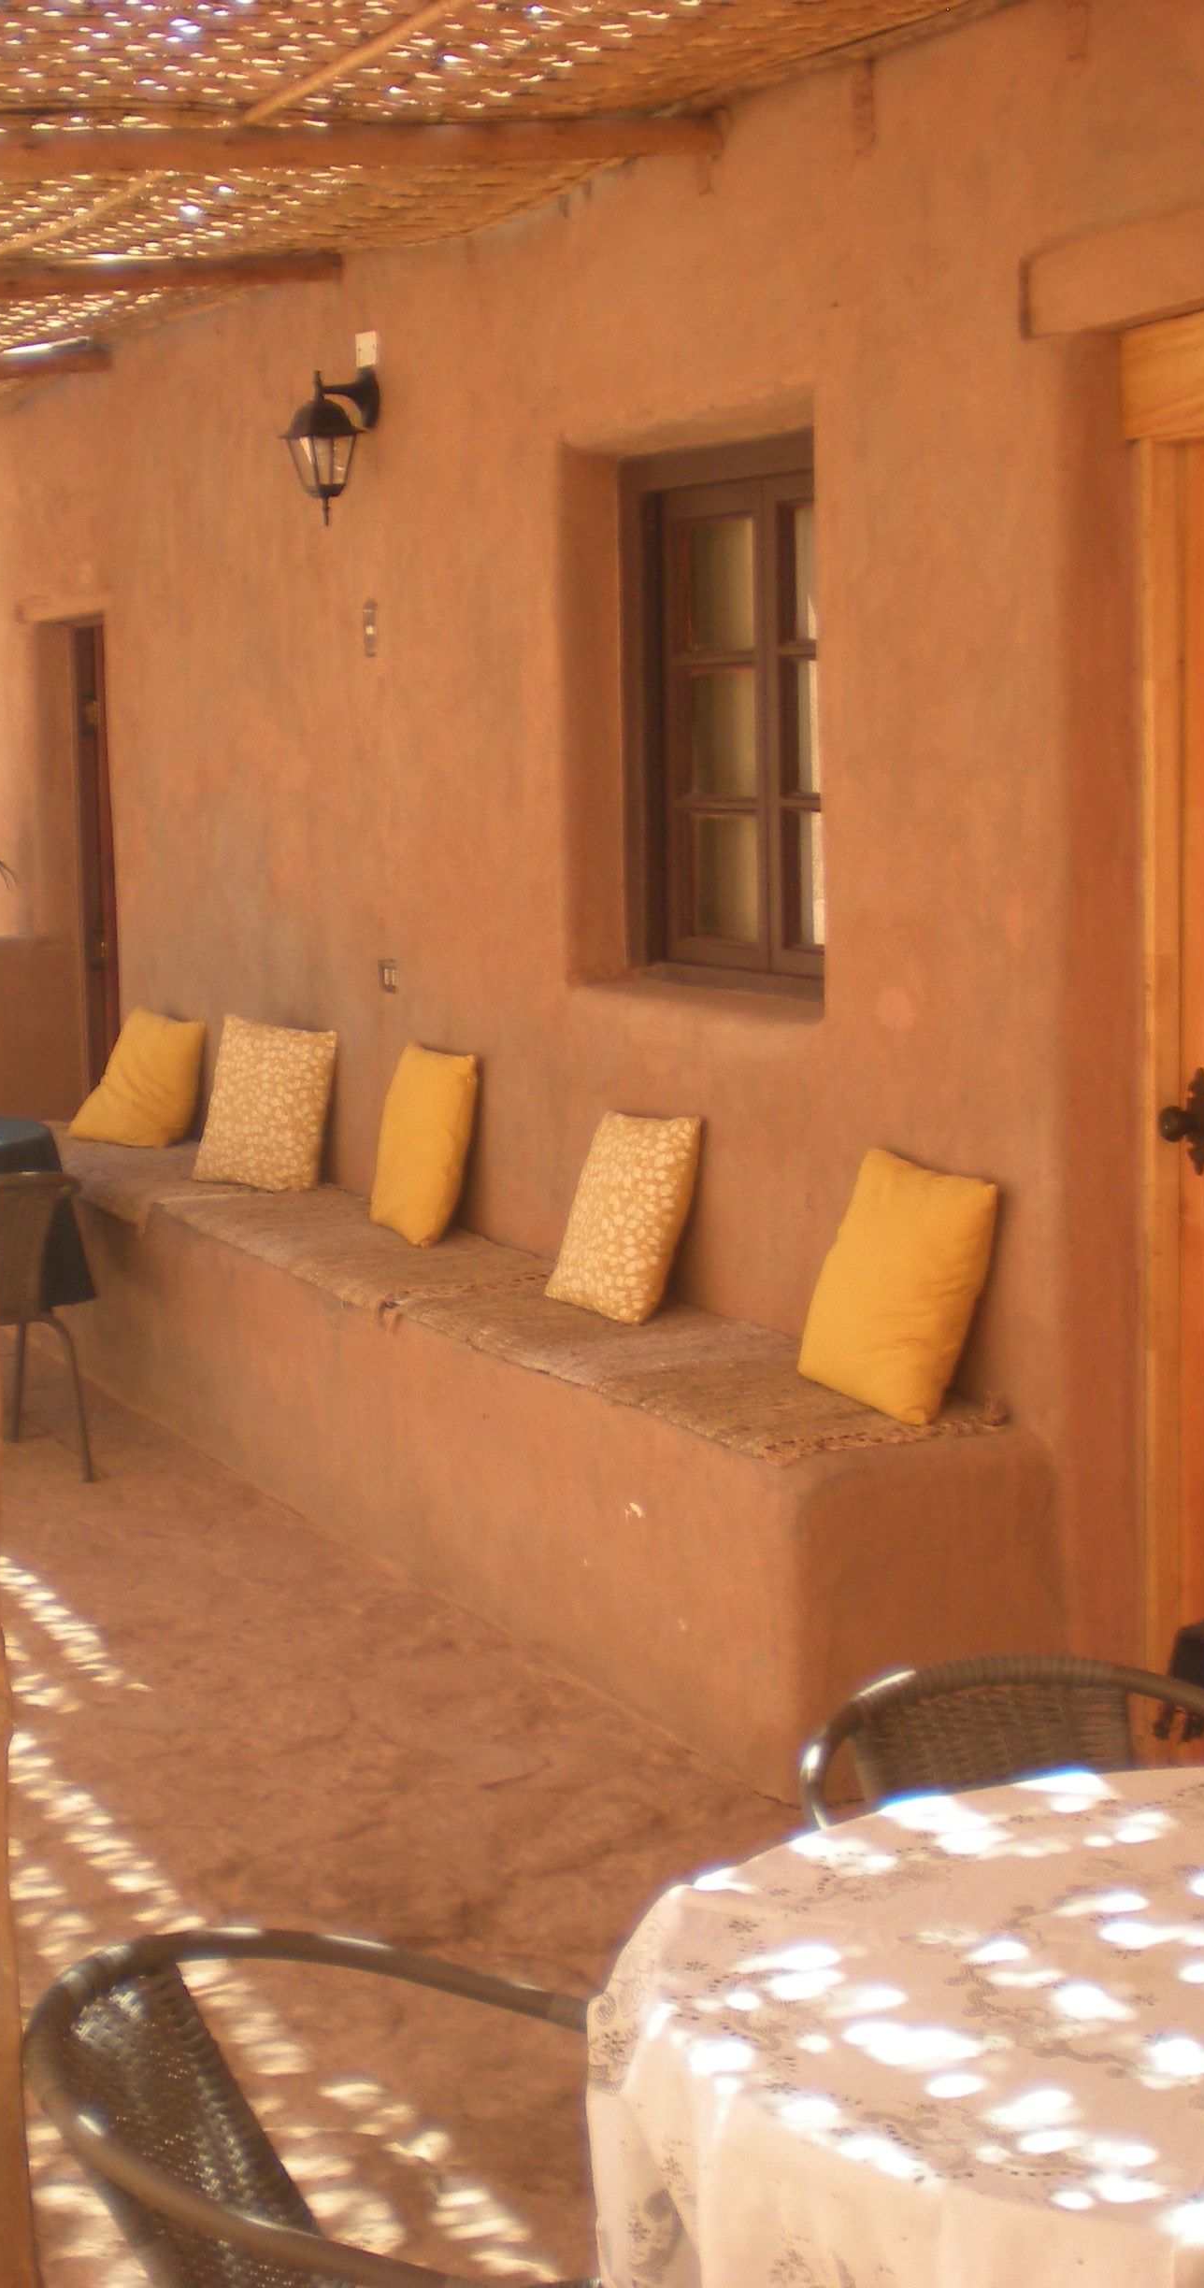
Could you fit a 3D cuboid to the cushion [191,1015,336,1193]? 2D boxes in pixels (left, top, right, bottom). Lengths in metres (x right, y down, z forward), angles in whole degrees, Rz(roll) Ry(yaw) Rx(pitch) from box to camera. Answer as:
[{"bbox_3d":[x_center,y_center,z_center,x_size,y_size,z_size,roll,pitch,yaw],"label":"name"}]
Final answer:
[{"bbox_3d":[-0.845,-0.097,8.368,0.400,0.400,0.120,5,-8,43],"label":"cushion"}]

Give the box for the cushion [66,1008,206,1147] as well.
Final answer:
[{"bbox_3d":[-1.272,-0.180,9.321,0.125,0.410,0.410,30,-14,-39],"label":"cushion"}]

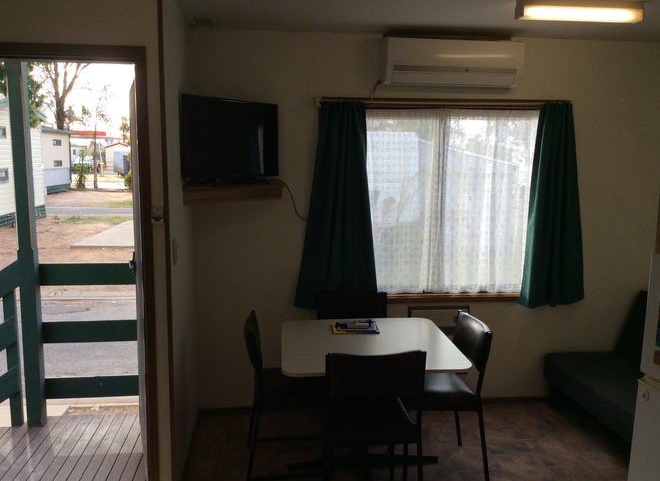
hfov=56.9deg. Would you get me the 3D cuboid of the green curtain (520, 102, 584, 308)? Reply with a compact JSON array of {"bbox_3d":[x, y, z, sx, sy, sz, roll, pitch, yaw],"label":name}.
[{"bbox_3d":[1.442,-0.207,3.846,0.443,1.298,0.121,0,9,-6],"label":"green curtain"}]

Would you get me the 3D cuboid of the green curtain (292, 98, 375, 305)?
[{"bbox_3d":[0.046,-0.201,3.710,0.523,1.278,0.121,0,9,-6],"label":"green curtain"}]

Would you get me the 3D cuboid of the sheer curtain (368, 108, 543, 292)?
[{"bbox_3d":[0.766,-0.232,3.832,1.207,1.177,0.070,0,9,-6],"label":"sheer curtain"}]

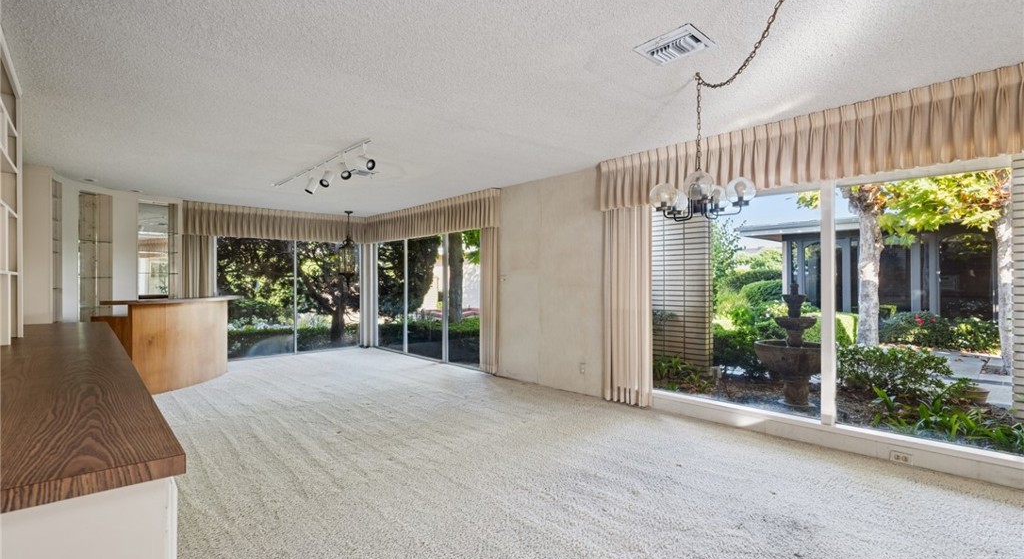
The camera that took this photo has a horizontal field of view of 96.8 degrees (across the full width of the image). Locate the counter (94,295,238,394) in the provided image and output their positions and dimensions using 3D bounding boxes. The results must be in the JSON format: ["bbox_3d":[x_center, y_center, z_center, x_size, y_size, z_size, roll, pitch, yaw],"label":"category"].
[{"bbox_3d":[-4.120,0.758,5.640,0.970,1.040,1.620,0,0,10],"label":"counter"}]

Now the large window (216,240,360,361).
[{"bbox_3d":[-3.765,0.285,7.887,2.330,1.980,0.090,0,0,-43],"label":"large window"}]

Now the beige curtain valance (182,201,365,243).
[{"bbox_3d":[-3.853,-0.900,7.675,2.800,0.510,0.200,0,0,-43],"label":"beige curtain valance"}]

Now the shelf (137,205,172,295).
[{"bbox_3d":[-5.120,-0.385,6.520,0.200,1.400,0.440,0,0,39],"label":"shelf"}]

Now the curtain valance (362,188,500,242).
[{"bbox_3d":[-1.439,-0.911,7.246,0.200,0.510,3.700,0,0,-43],"label":"curtain valance"}]

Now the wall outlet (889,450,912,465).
[{"bbox_3d":[2.616,1.201,3.056,0.012,0.071,0.116,0,0,-43],"label":"wall outlet"}]

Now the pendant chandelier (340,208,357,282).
[{"bbox_3d":[-2.803,-0.529,7.815,0.270,1.270,0.270,0,0,-43],"label":"pendant chandelier"}]

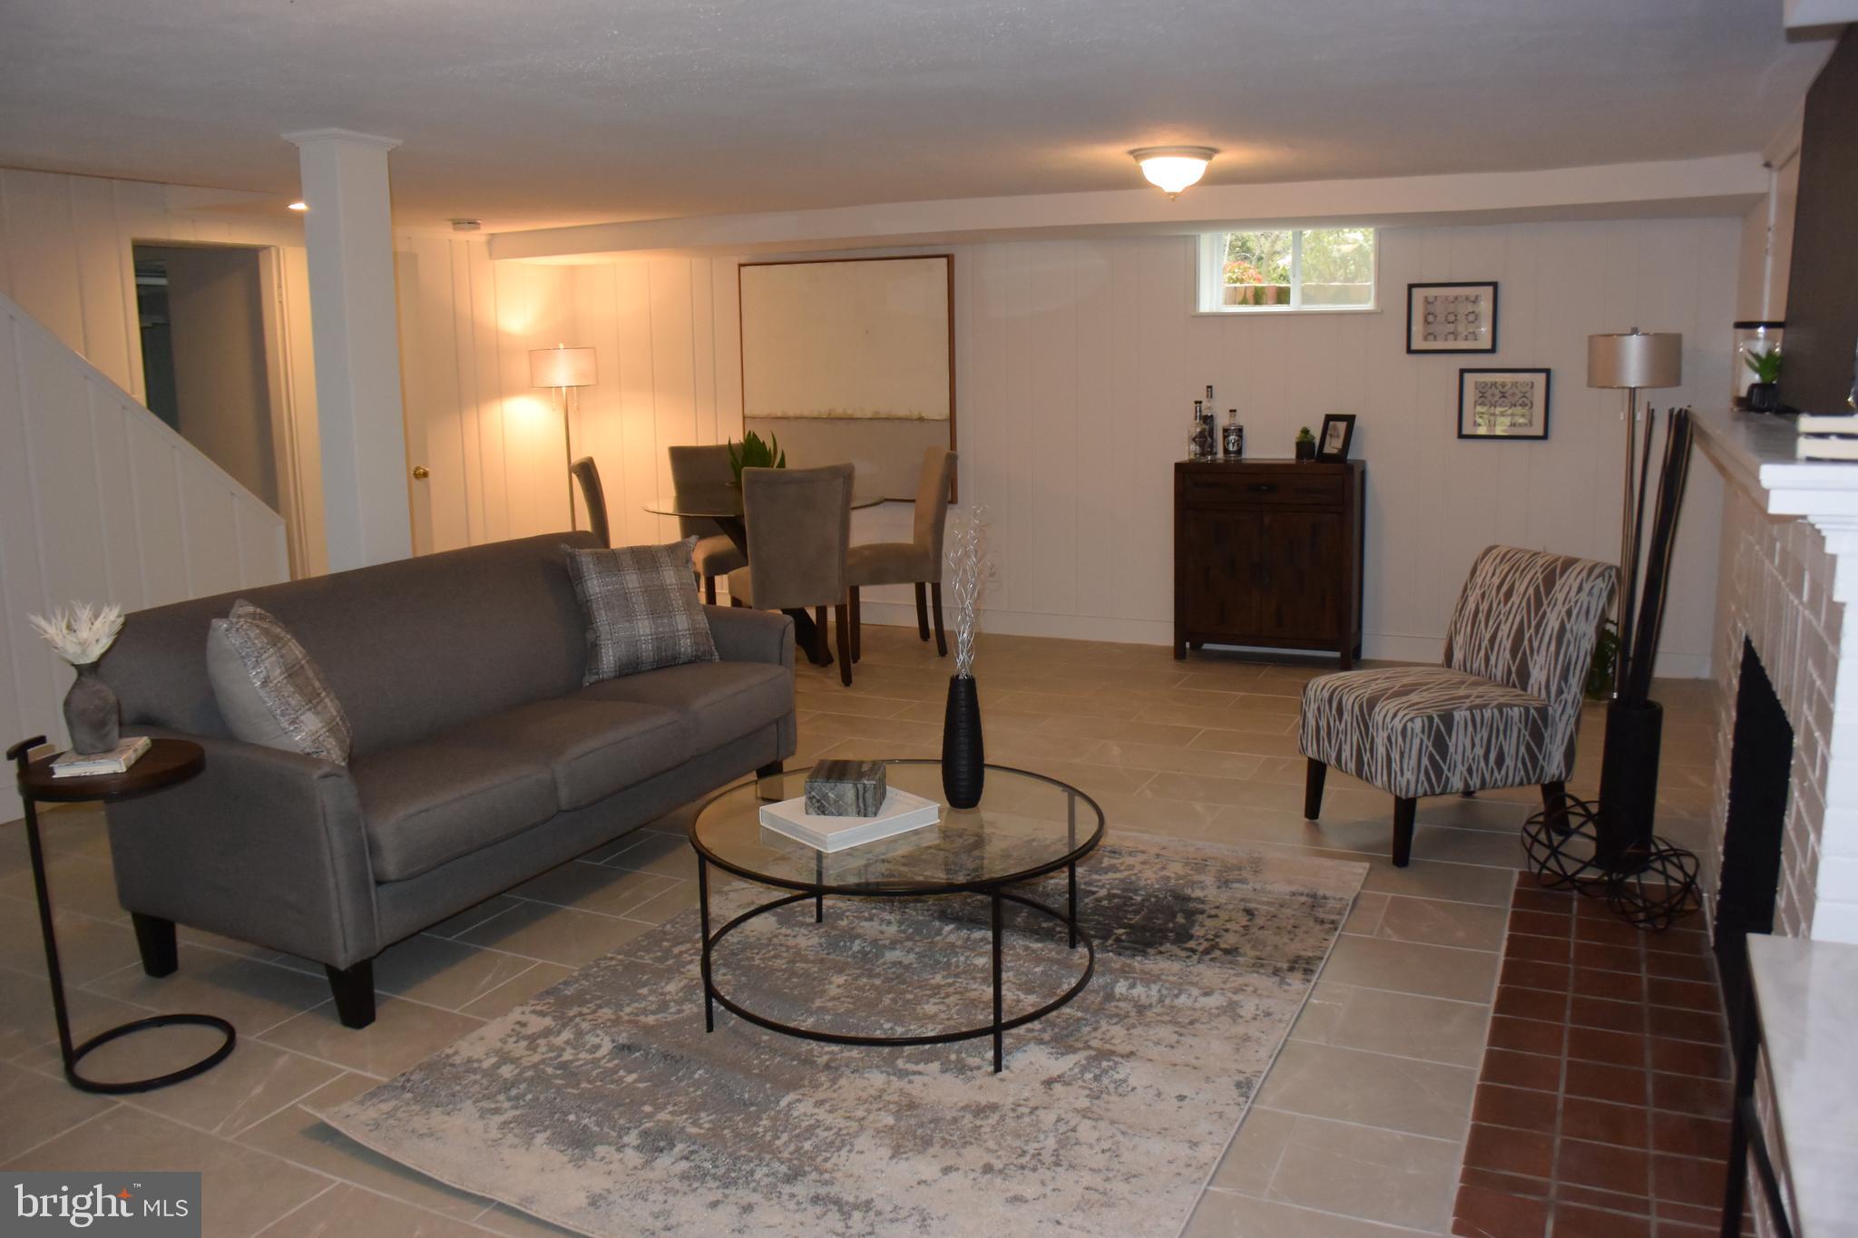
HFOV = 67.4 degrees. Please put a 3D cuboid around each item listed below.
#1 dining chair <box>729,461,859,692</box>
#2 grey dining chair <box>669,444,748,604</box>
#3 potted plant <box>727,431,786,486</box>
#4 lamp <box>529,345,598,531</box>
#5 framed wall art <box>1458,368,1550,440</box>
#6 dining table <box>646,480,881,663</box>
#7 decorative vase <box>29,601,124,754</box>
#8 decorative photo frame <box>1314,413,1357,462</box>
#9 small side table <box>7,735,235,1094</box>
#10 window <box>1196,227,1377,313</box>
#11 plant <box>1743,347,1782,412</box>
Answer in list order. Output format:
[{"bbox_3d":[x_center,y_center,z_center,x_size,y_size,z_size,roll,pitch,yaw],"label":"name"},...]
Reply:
[{"bbox_3d":[-0.639,-0.207,6.277,0.485,1.000,0.560,-4,10,-16],"label":"dining chair"},{"bbox_3d":[-1.052,-0.404,7.436,0.485,1.000,0.560,-5,11,-19],"label":"grey dining chair"},{"bbox_3d":[-0.830,-0.721,6.708,0.270,0.340,0.270,4,11,25],"label":"potted plant"},{"bbox_3d":[-1.986,-0.712,7.785,0.370,1.580,0.370,4,10,23],"label":"lamp"},{"bbox_3d":[2.685,-1.005,6.509,0.417,0.339,0.025,4,10,23],"label":"framed wall art"},{"bbox_3d":[-0.789,-0.181,6.822,1.170,0.765,1.170,-1,10,0],"label":"dining table"},{"bbox_3d":[-1.709,0.111,2.829,0.165,0.300,0.165,4,11,25],"label":"decorative vase"},{"bbox_3d":[1.942,-0.858,6.643,0.030,0.235,0.180,11,1,-43],"label":"decorative photo frame"},{"bbox_3d":[-1.640,0.572,2.859,0.390,0.690,0.375,-7,12,-31],"label":"small side table"},{"bbox_3d":[1.754,-1.712,6.838,0.860,0.420,0.100,4,10,23],"label":"window"},{"bbox_3d":[1.999,-0.567,3.321,0.095,0.155,0.095,4,11,25],"label":"plant"}]

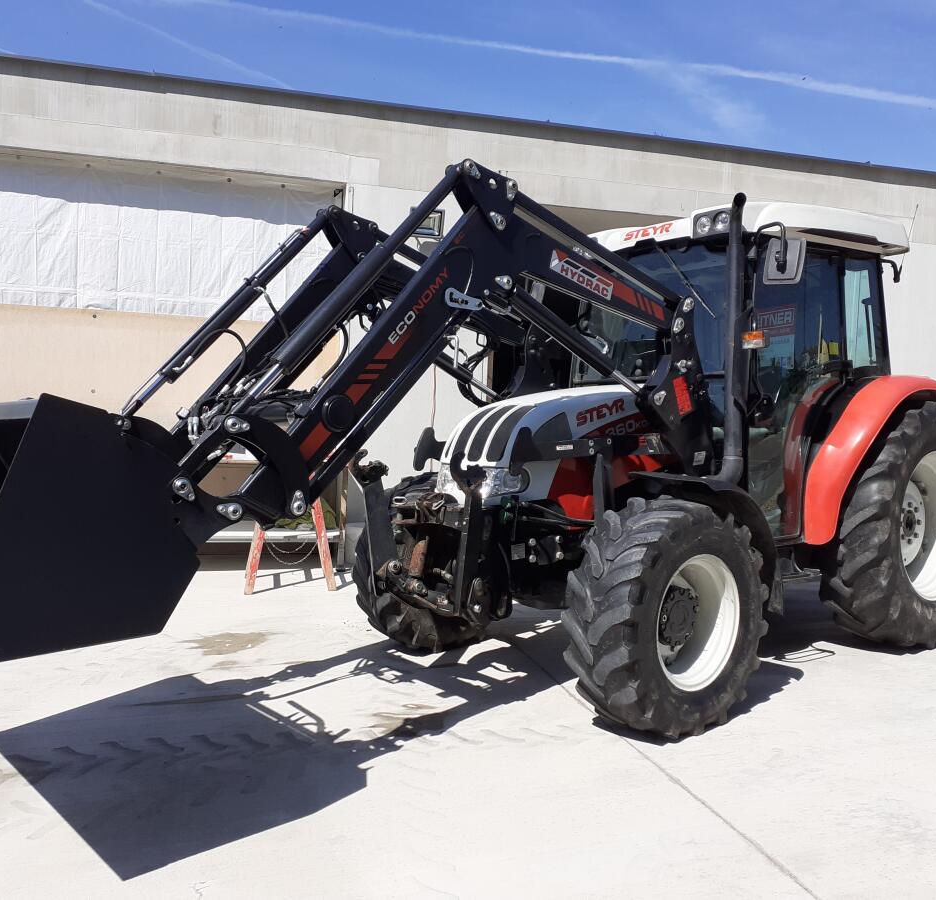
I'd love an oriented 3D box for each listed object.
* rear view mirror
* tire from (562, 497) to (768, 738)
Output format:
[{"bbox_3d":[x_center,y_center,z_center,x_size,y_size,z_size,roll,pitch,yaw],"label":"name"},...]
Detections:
[{"bbox_3d":[1.503,-0.898,4.450,0.178,0.217,0.055,14,12,43],"label":"rear view mirror"},{"bbox_3d":[0.867,0.705,4.008,1.000,1.000,0.390,-3,4,-40],"label":"tire"}]

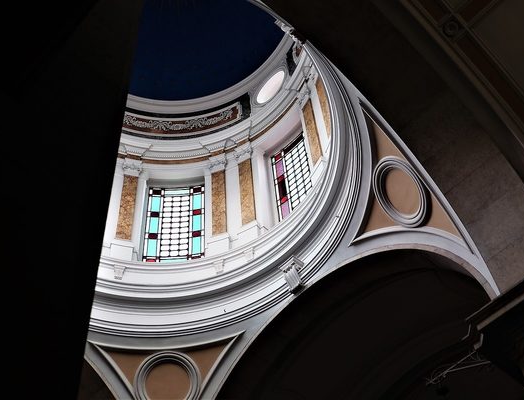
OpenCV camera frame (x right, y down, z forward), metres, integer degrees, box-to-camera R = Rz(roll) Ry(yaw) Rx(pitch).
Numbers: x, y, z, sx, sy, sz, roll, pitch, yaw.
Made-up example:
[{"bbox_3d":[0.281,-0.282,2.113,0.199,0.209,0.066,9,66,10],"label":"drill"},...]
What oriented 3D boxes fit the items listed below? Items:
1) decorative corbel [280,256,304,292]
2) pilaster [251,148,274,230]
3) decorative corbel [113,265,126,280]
[{"bbox_3d":[0.655,1.608,16.345,0.372,0.624,0.432,36,-64,-26],"label":"decorative corbel"},{"bbox_3d":[0.004,-0.303,20.598,0.384,3.300,0.360,-31,-58,17],"label":"pilaster"},{"bbox_3d":[-3.423,1.773,18.377,0.288,0.432,0.192,11,-56,-12],"label":"decorative corbel"}]

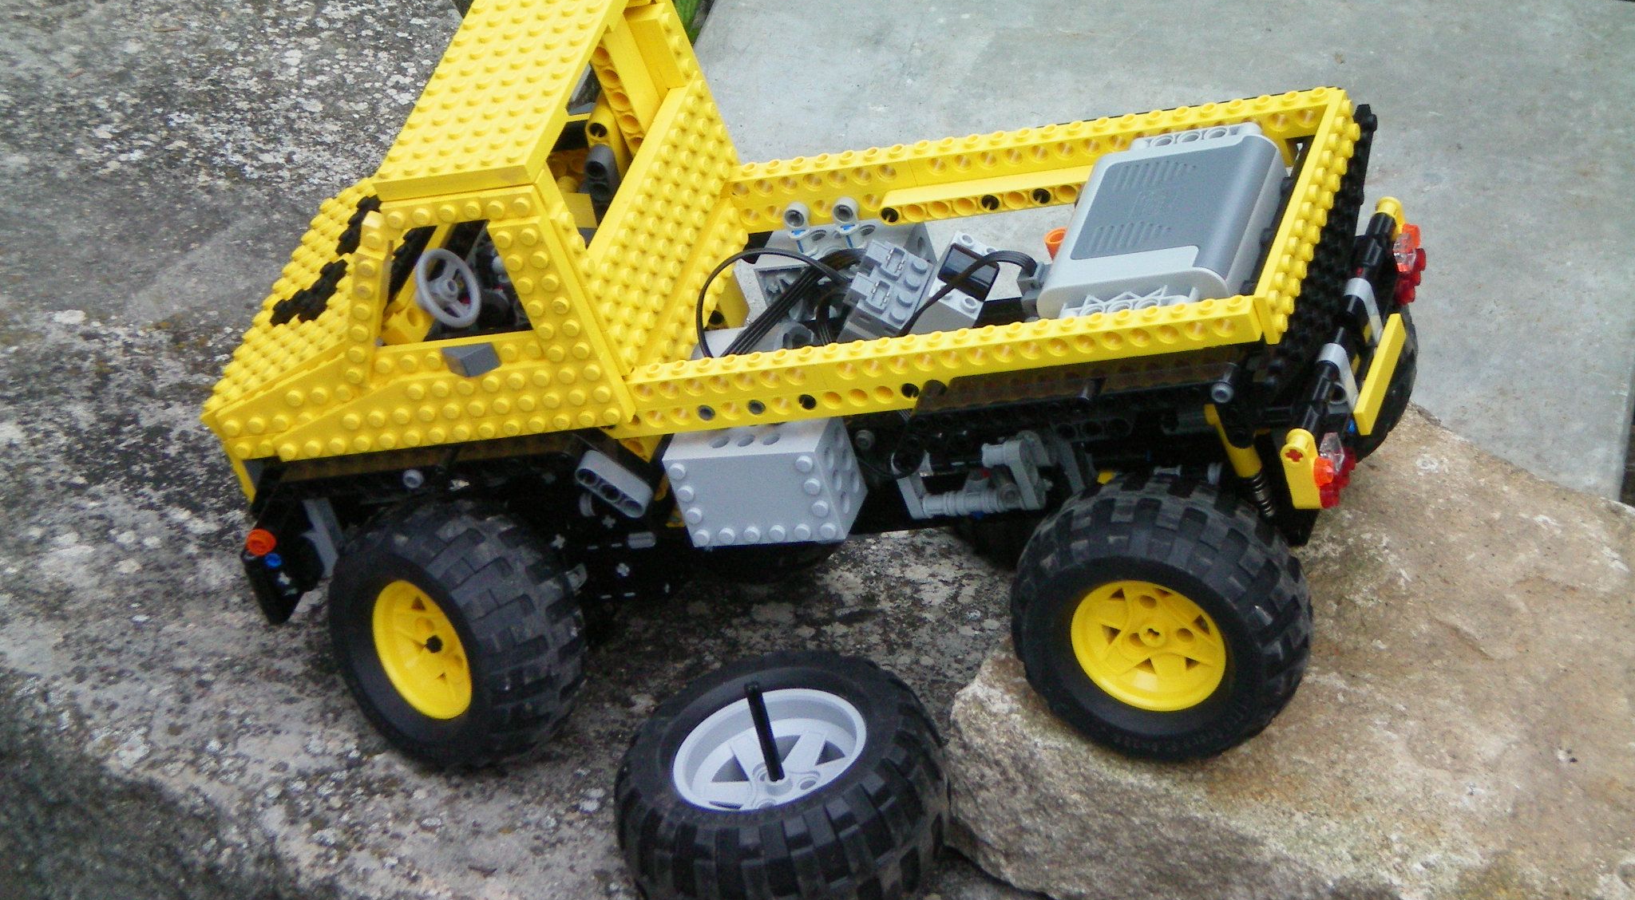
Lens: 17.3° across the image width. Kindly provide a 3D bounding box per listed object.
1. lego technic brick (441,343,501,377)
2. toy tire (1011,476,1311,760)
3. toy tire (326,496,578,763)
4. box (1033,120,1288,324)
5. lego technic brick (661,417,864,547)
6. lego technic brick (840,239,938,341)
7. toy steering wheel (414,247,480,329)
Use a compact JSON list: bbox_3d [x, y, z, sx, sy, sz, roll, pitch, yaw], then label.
[{"bbox_3d":[-0.098,-0.025,1.515,0.016,0.008,0.007,-6,36,25],"label":"lego technic brick"},{"bbox_3d":[0.095,0.047,1.493,0.082,0.082,0.042,-7,31,24],"label":"toy tire"},{"bbox_3d":[-0.107,0.054,1.594,0.042,0.082,0.082,-27,21,-38],"label":"toy tire"},{"bbox_3d":[0.098,-0.053,1.502,0.056,0.032,0.088,-6,36,25],"label":"box"},{"bbox_3d":[-0.015,0.008,1.566,0.048,0.032,0.024,-4,35,23],"label":"lego technic brick"},{"bbox_3d":[0.017,-0.044,1.553,0.020,0.018,0.032,28,43,-3],"label":"lego technic brick"},{"bbox_3d":[-0.107,-0.045,1.548,0.009,0.025,0.025,-5,37,27],"label":"toy steering wheel"}]

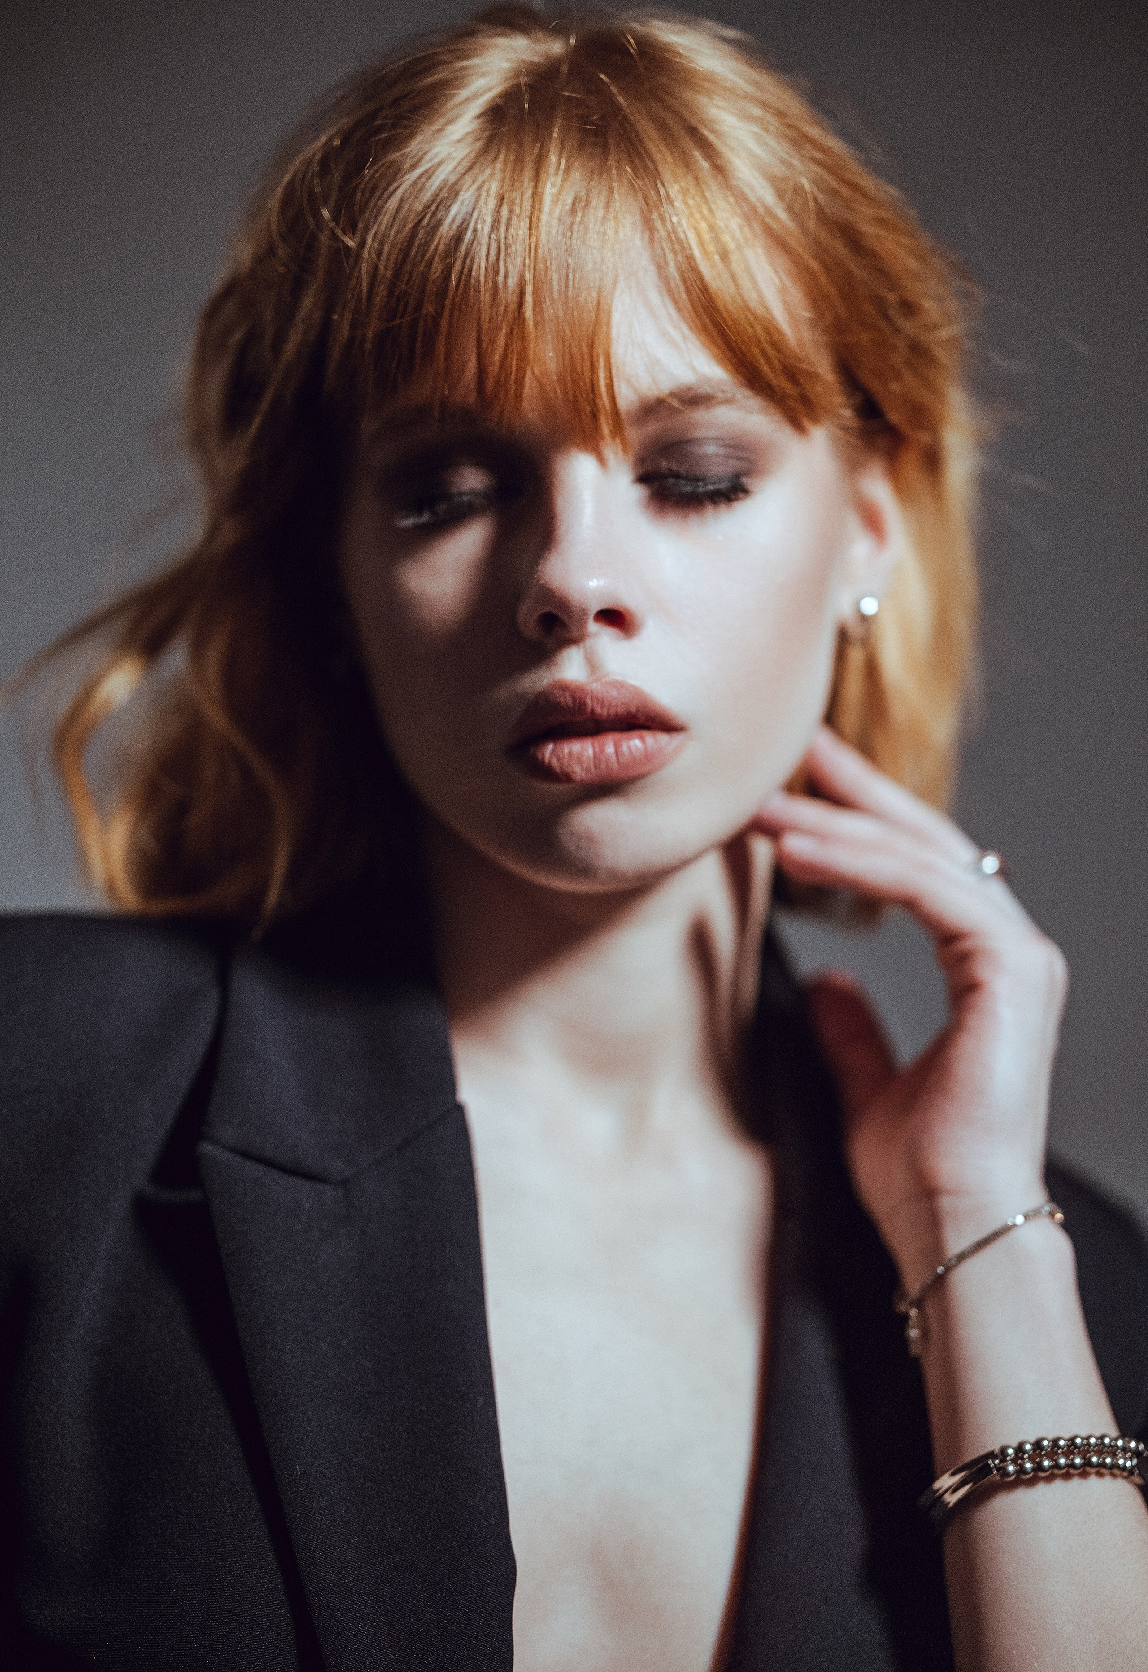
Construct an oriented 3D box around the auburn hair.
[{"bbox_3d":[-0.019,-0.100,1.460,0.252,0.250,0.225,-4,-3,6],"label":"auburn hair"}]

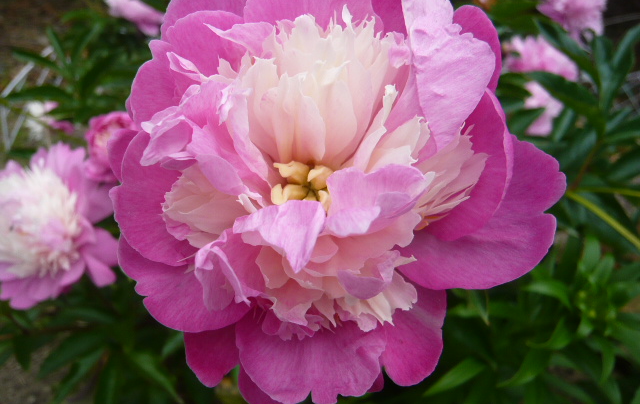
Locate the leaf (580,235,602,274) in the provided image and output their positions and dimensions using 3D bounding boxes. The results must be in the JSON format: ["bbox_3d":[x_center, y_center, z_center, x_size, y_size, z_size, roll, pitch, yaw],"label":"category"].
[{"bbox_3d":[0.288,0.056,0.550,0.021,0.012,0.042,-2,72,-3],"label":"leaf"}]

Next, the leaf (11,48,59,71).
[{"bbox_3d":[-0.465,-0.232,0.845,0.076,0.014,0.022,19,56,-8],"label":"leaf"}]

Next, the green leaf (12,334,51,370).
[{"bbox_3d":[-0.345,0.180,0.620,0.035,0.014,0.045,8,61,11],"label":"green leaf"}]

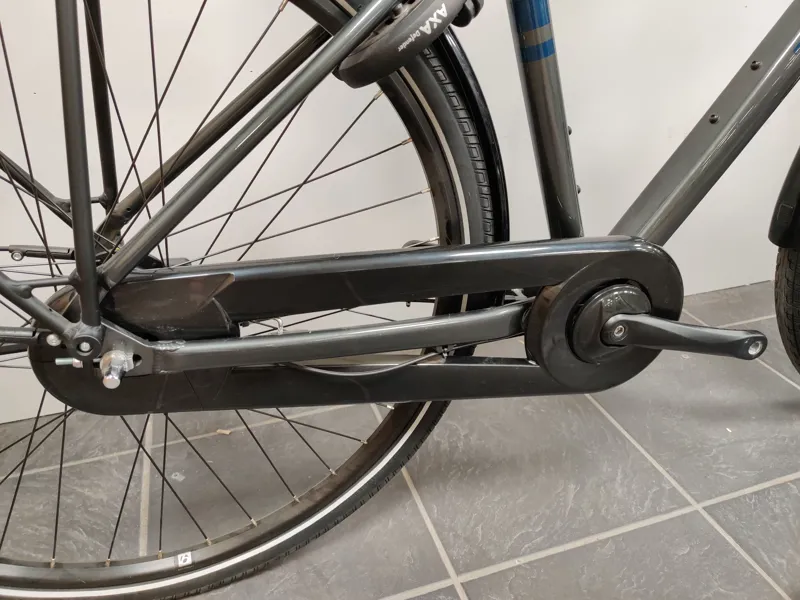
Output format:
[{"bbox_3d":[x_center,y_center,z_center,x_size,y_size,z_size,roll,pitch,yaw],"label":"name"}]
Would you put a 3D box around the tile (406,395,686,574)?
[{"bbox_3d":[0.171,0.220,0.910,0.334,0.010,0.334,-9,31,-16],"label":"tile"}]

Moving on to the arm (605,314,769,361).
[{"bbox_3d":[0.304,0.037,0.673,0.202,0.034,0.030,6,24,-15],"label":"arm"}]

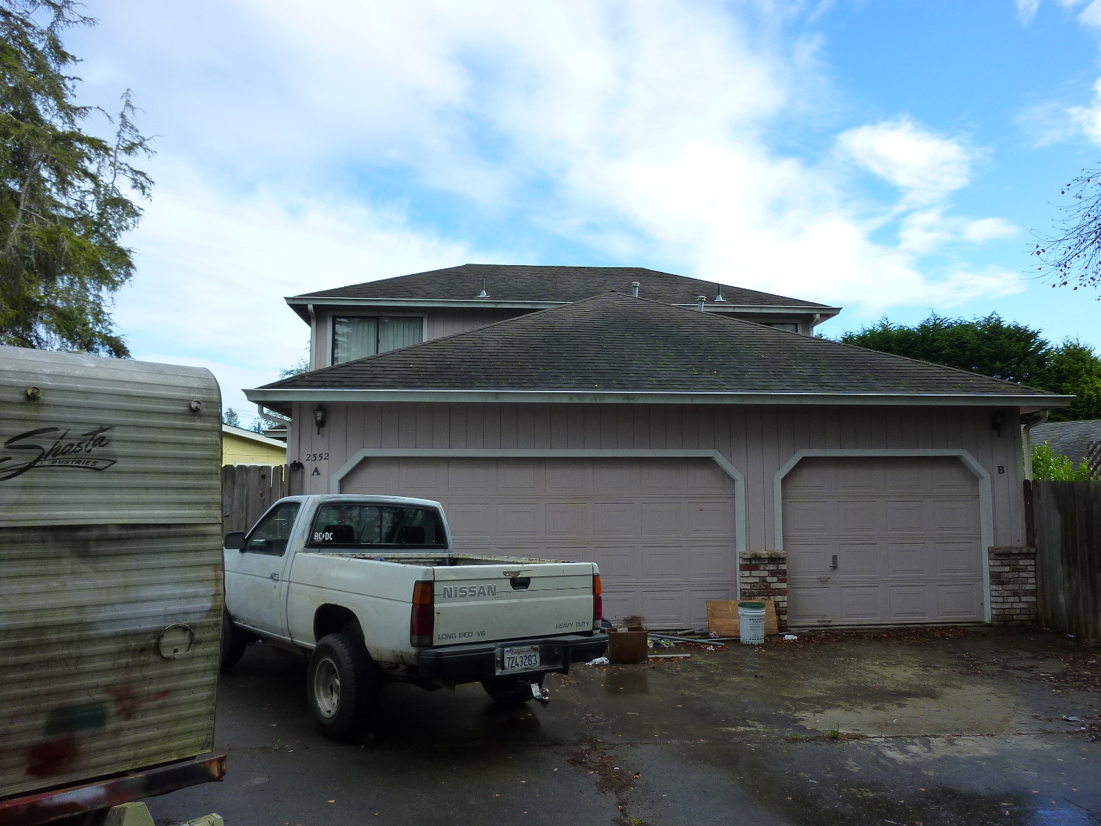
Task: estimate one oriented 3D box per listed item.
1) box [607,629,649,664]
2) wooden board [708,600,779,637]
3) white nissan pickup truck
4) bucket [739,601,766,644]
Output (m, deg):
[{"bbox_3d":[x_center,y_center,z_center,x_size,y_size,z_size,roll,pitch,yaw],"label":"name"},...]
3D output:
[{"bbox_3d":[0.795,2.449,8.380,0.407,0.310,0.340,0,-6,-5],"label":"box"},{"bbox_3d":[2.245,2.405,9.309,0.819,0.410,0.020,0,-25,-5],"label":"wooden board"},{"bbox_3d":[-1.722,1.688,7.459,1.780,1.840,5.000,4,-7,-39],"label":"white nissan pickup truck"},{"bbox_3d":[2.300,2.409,9.099,0.312,0.420,0.312,0,-5,0],"label":"bucket"}]

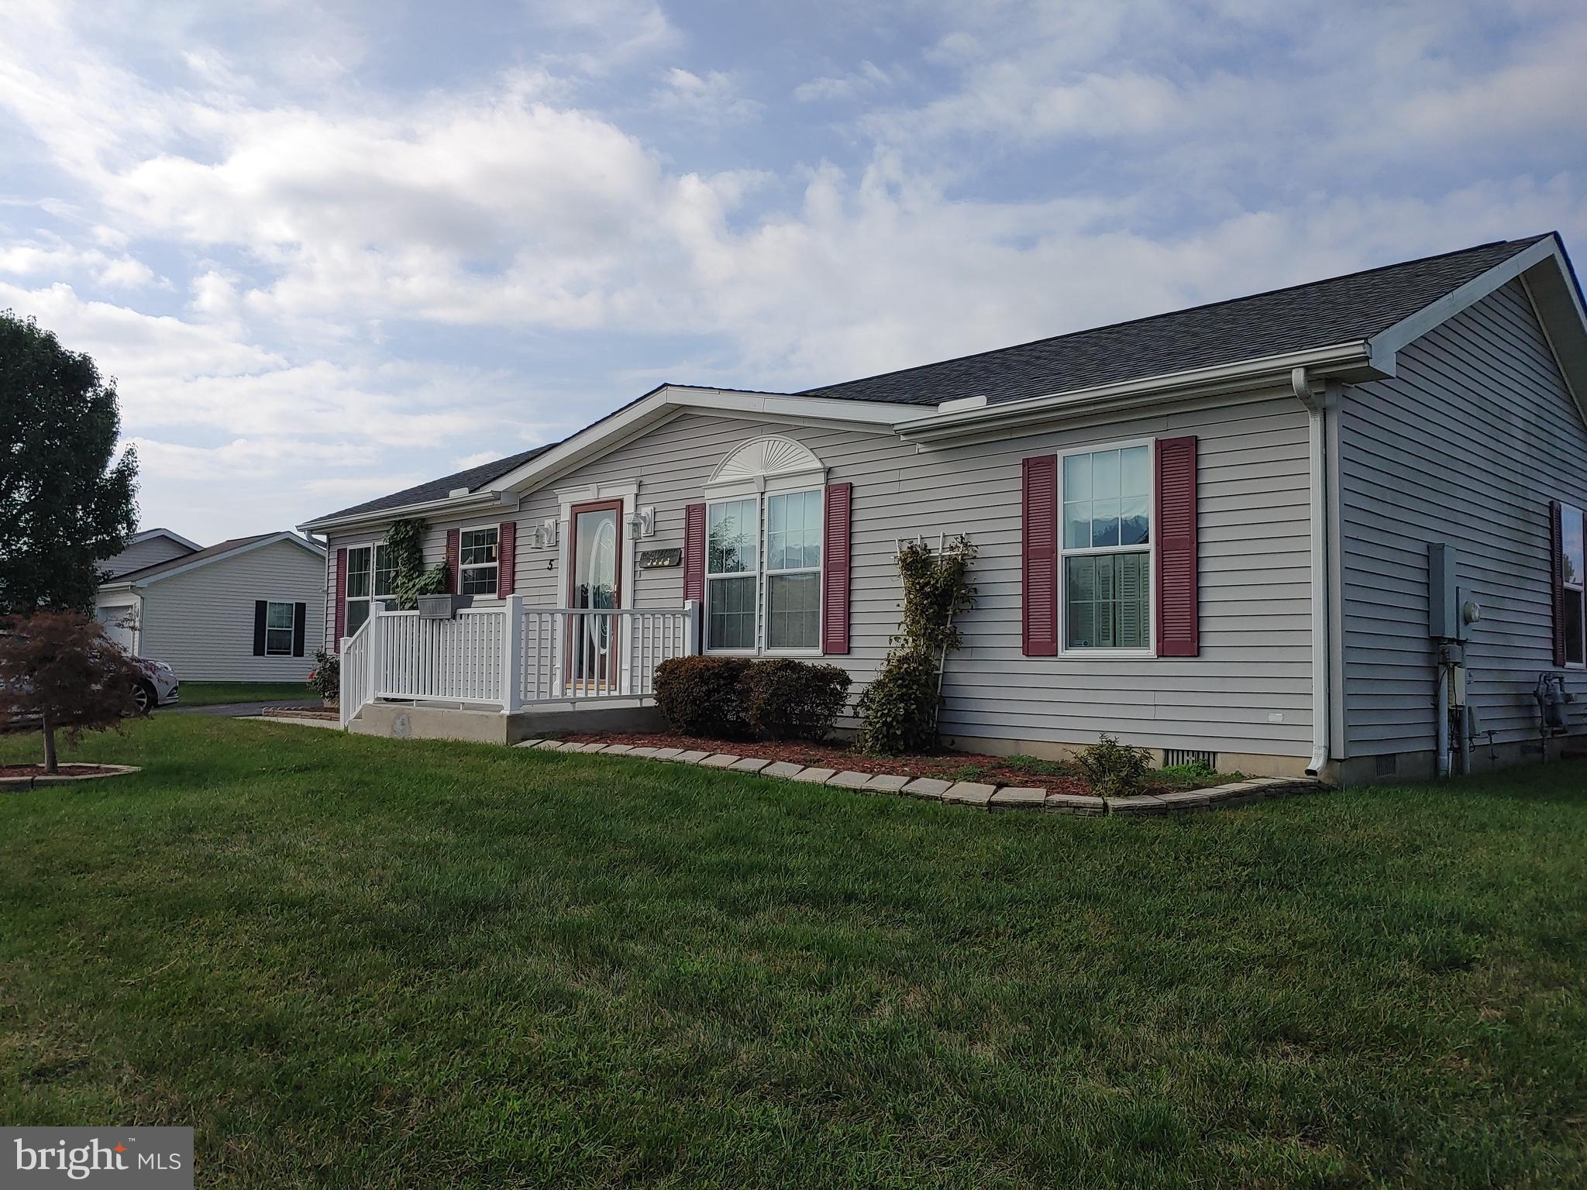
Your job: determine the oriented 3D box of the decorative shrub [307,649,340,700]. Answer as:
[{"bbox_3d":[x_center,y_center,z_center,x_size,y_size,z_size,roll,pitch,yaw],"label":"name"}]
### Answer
[{"bbox_3d":[-6.263,1.107,15.500,0.620,0.760,0.600,-3,-5,44],"label":"decorative shrub"}]

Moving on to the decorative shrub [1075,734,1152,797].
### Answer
[{"bbox_3d":[1.809,0.960,6.480,0.430,0.360,0.420,-3,-5,44],"label":"decorative shrub"}]

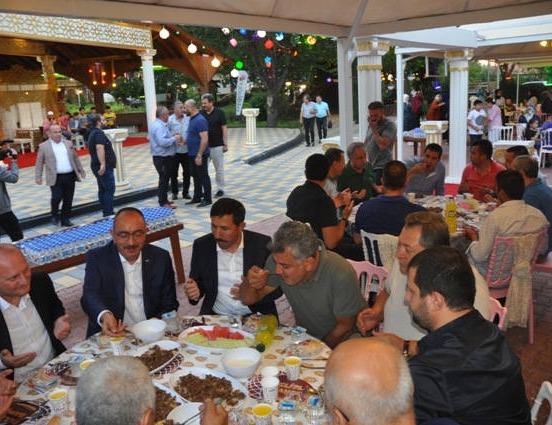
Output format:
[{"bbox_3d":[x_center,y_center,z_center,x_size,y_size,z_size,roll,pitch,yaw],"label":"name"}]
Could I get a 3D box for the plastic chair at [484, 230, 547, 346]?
[{"bbox_3d":[1.631,0.518,3.535,0.420,0.900,0.480,-7,14,-17],"label":"plastic chair"}]

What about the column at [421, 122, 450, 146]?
[{"bbox_3d":[2.959,-1.122,8.947,0.460,1.100,0.460,7,17,37],"label":"column"}]

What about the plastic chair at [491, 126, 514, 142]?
[{"bbox_3d":[5.130,-1.507,10.917,0.420,0.900,0.480,2,14,19],"label":"plastic chair"}]

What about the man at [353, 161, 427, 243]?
[{"bbox_3d":[0.885,0.236,3.535,0.540,1.290,0.780,1,14,18],"label":"man"}]

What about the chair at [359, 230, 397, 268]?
[{"bbox_3d":[0.903,0.518,3.619,0.420,0.900,0.480,3,15,23],"label":"chair"}]

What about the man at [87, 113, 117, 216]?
[{"bbox_3d":[-2.932,-0.751,7.972,0.460,1.740,0.530,-6,14,-12],"label":"man"}]

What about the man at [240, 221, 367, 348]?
[{"bbox_3d":[0.188,0.636,2.191,0.580,1.220,0.800,9,18,41],"label":"man"}]

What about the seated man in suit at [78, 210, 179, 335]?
[{"bbox_3d":[-0.614,0.626,2.301,0.550,1.280,0.770,-7,14,-15],"label":"seated man in suit"}]

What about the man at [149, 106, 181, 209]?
[{"bbox_3d":[-1.923,-0.945,8.231,0.460,1.710,0.480,-7,13,-14],"label":"man"}]

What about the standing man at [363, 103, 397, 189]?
[{"bbox_3d":[1.266,-0.508,5.738,0.520,1.618,0.420,9,18,43],"label":"standing man"}]

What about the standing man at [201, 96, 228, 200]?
[{"bbox_3d":[-1.075,-1.167,8.516,0.520,1.810,0.340,6,16,36],"label":"standing man"}]

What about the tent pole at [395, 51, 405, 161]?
[{"bbox_3d":[2.246,-1.643,8.682,0.110,2.430,0.110,7,17,39],"label":"tent pole"}]

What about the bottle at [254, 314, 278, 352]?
[{"bbox_3d":[-0.045,0.551,2.178,0.077,0.077,0.250,-1,13,12],"label":"bottle"}]

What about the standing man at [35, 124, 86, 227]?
[{"bbox_3d":[-3.634,-0.604,7.984,0.700,1.700,0.440,-13,17,-36],"label":"standing man"}]

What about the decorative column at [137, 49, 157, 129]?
[{"bbox_3d":[-4.171,-3.899,15.959,0.500,2.920,0.500,2,15,23],"label":"decorative column"}]

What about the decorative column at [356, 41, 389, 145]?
[{"bbox_3d":[1.332,-1.145,6.722,0.430,2.440,0.430,7,17,39],"label":"decorative column"}]

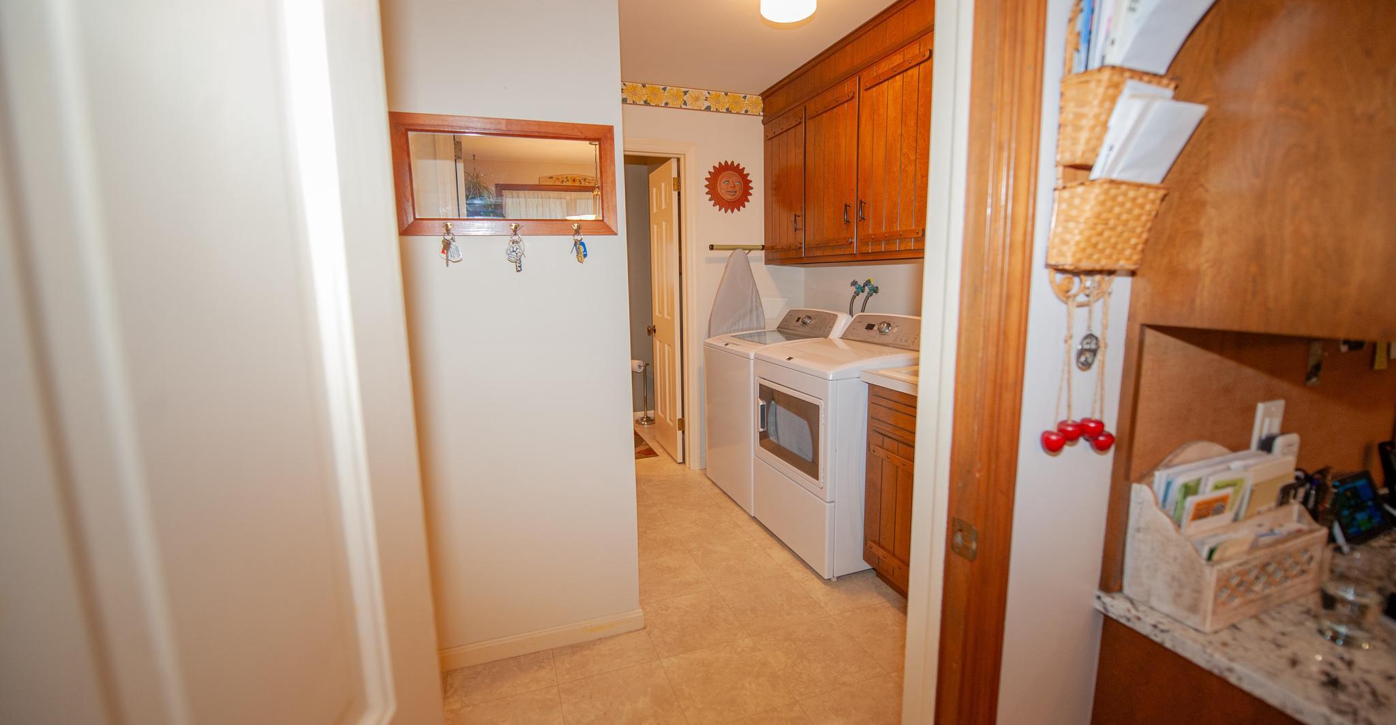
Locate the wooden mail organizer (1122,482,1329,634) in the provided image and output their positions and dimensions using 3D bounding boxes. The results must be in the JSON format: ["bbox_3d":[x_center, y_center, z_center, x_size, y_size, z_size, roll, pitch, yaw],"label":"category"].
[{"bbox_3d":[0.852,0.276,0.871,0.300,0.200,0.115,-4,9,-20],"label":"wooden mail organizer"}]

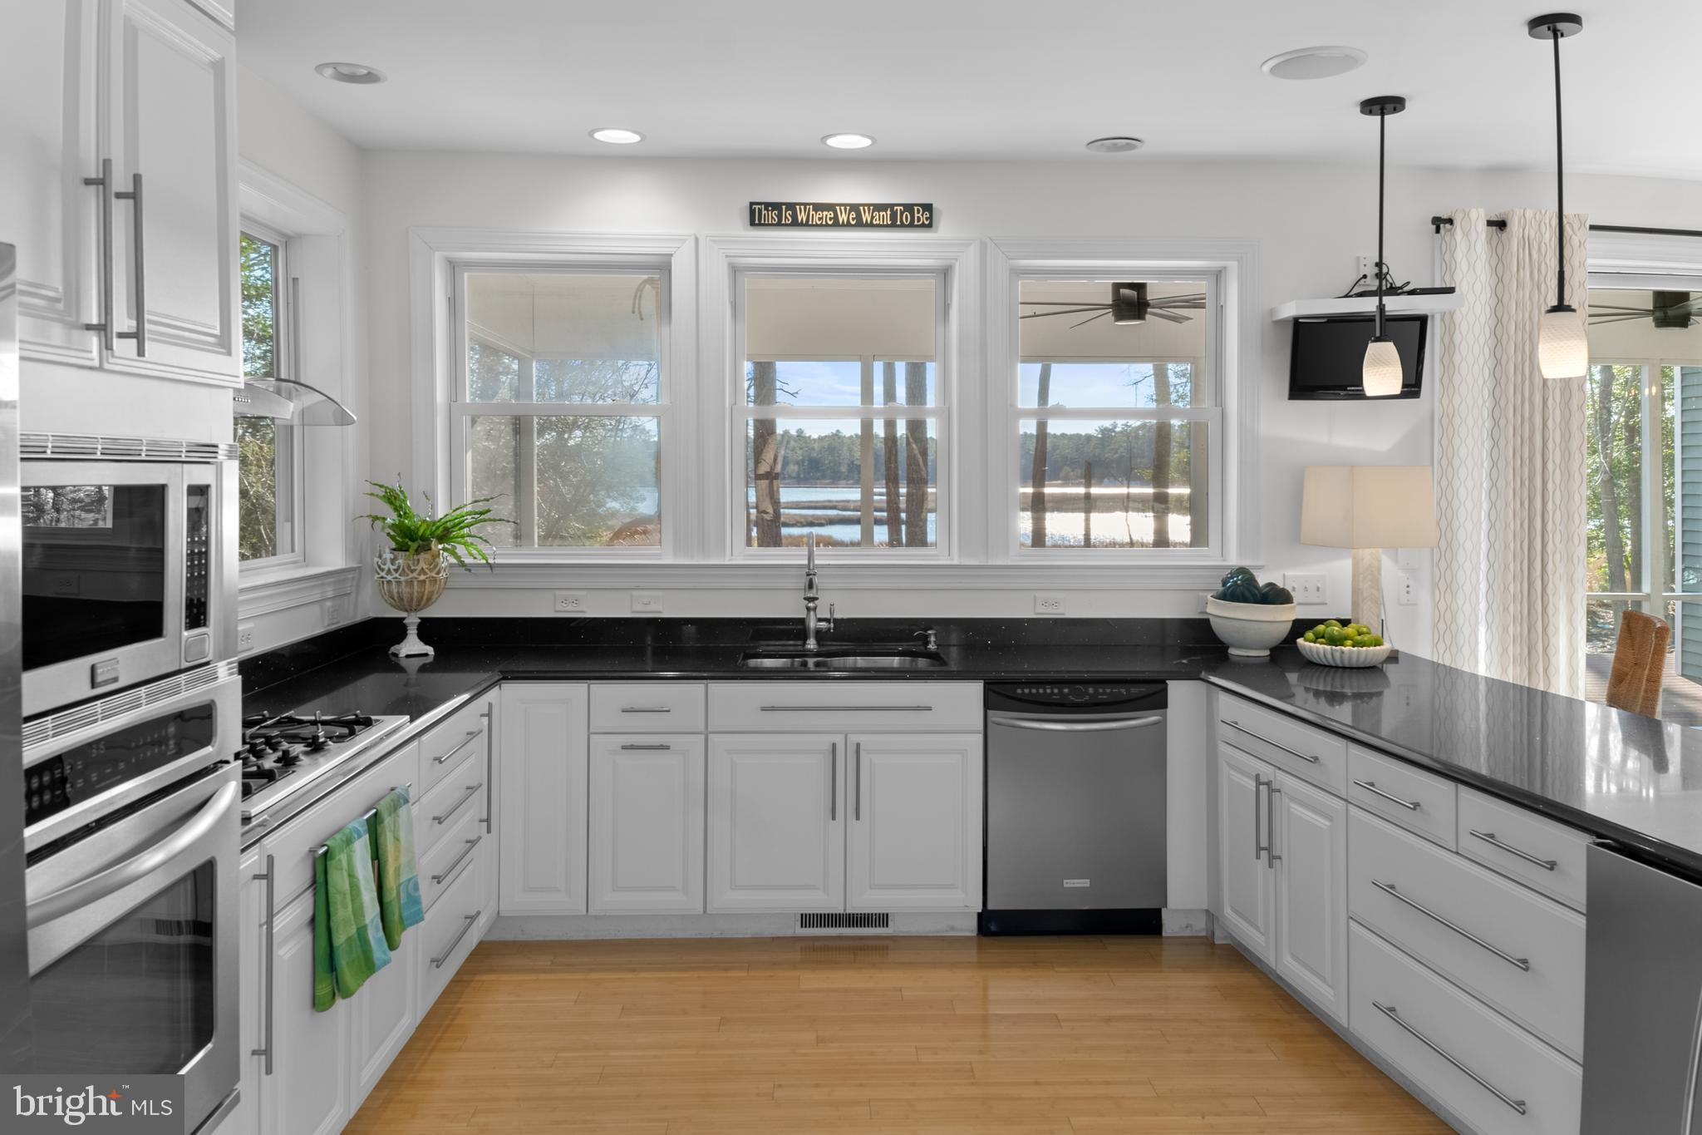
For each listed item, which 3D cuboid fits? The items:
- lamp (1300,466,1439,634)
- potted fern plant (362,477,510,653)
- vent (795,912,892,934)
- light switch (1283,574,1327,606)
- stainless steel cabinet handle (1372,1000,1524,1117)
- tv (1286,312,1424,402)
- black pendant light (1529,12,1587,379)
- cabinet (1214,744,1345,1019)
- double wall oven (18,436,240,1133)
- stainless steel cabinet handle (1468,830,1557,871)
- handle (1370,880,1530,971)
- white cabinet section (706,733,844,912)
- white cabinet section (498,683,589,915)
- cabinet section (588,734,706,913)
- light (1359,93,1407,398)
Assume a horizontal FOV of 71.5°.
[{"bbox_3d":[1.856,-0.024,4.240,0.345,0.670,0.345,0,2,-7],"label":"lamp"},{"bbox_3d":[-1.475,0.000,4.190,0.520,0.630,0.450,0,3,-2],"label":"potted fern plant"},{"bbox_3d":[-0.022,1.183,3.950,0.330,0.078,0.015,0,2,-2],"label":"vent"},{"bbox_3d":[1.732,0.081,4.495,0.164,0.118,0.014,0,3,-2],"label":"light switch"},{"bbox_3d":[1.351,1.098,2.676,0.036,0.013,0.550,0,2,-7],"label":"stainless steel cabinet handle"},{"bbox_3d":[1.846,-0.762,4.300,0.456,0.300,0.060,2,10,13],"label":"tv"},{"bbox_3d":[1.857,-0.968,3.100,0.142,0.940,0.142,0,2,0],"label":"black pendant light"},{"bbox_3d":[1.535,0.890,3.530,0.570,0.615,0.690,-1,3,-10],"label":"cabinet"},{"bbox_3d":[-1.320,0.375,1.660,0.620,1.110,0.760,0,3,-2],"label":"double wall oven"},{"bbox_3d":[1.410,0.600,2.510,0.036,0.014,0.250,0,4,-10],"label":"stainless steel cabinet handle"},{"bbox_3d":[1.353,0.799,2.676,0.036,0.013,0.550,0,4,-7],"label":"handle"},{"bbox_3d":[-0.256,0.831,4.185,0.455,0.590,0.560,0,3,-2],"label":"white cabinet section"},{"bbox_3d":[-1.015,0.747,4.160,0.305,0.765,0.560,0,3,-2],"label":"white cabinet section"},{"bbox_3d":[-0.678,0.830,4.170,0.385,0.590,0.560,0,3,-2],"label":"cabinet section"},{"bbox_3d":[1.700,-1.018,3.770,0.145,0.945,0.145,0,1,-10],"label":"light"}]

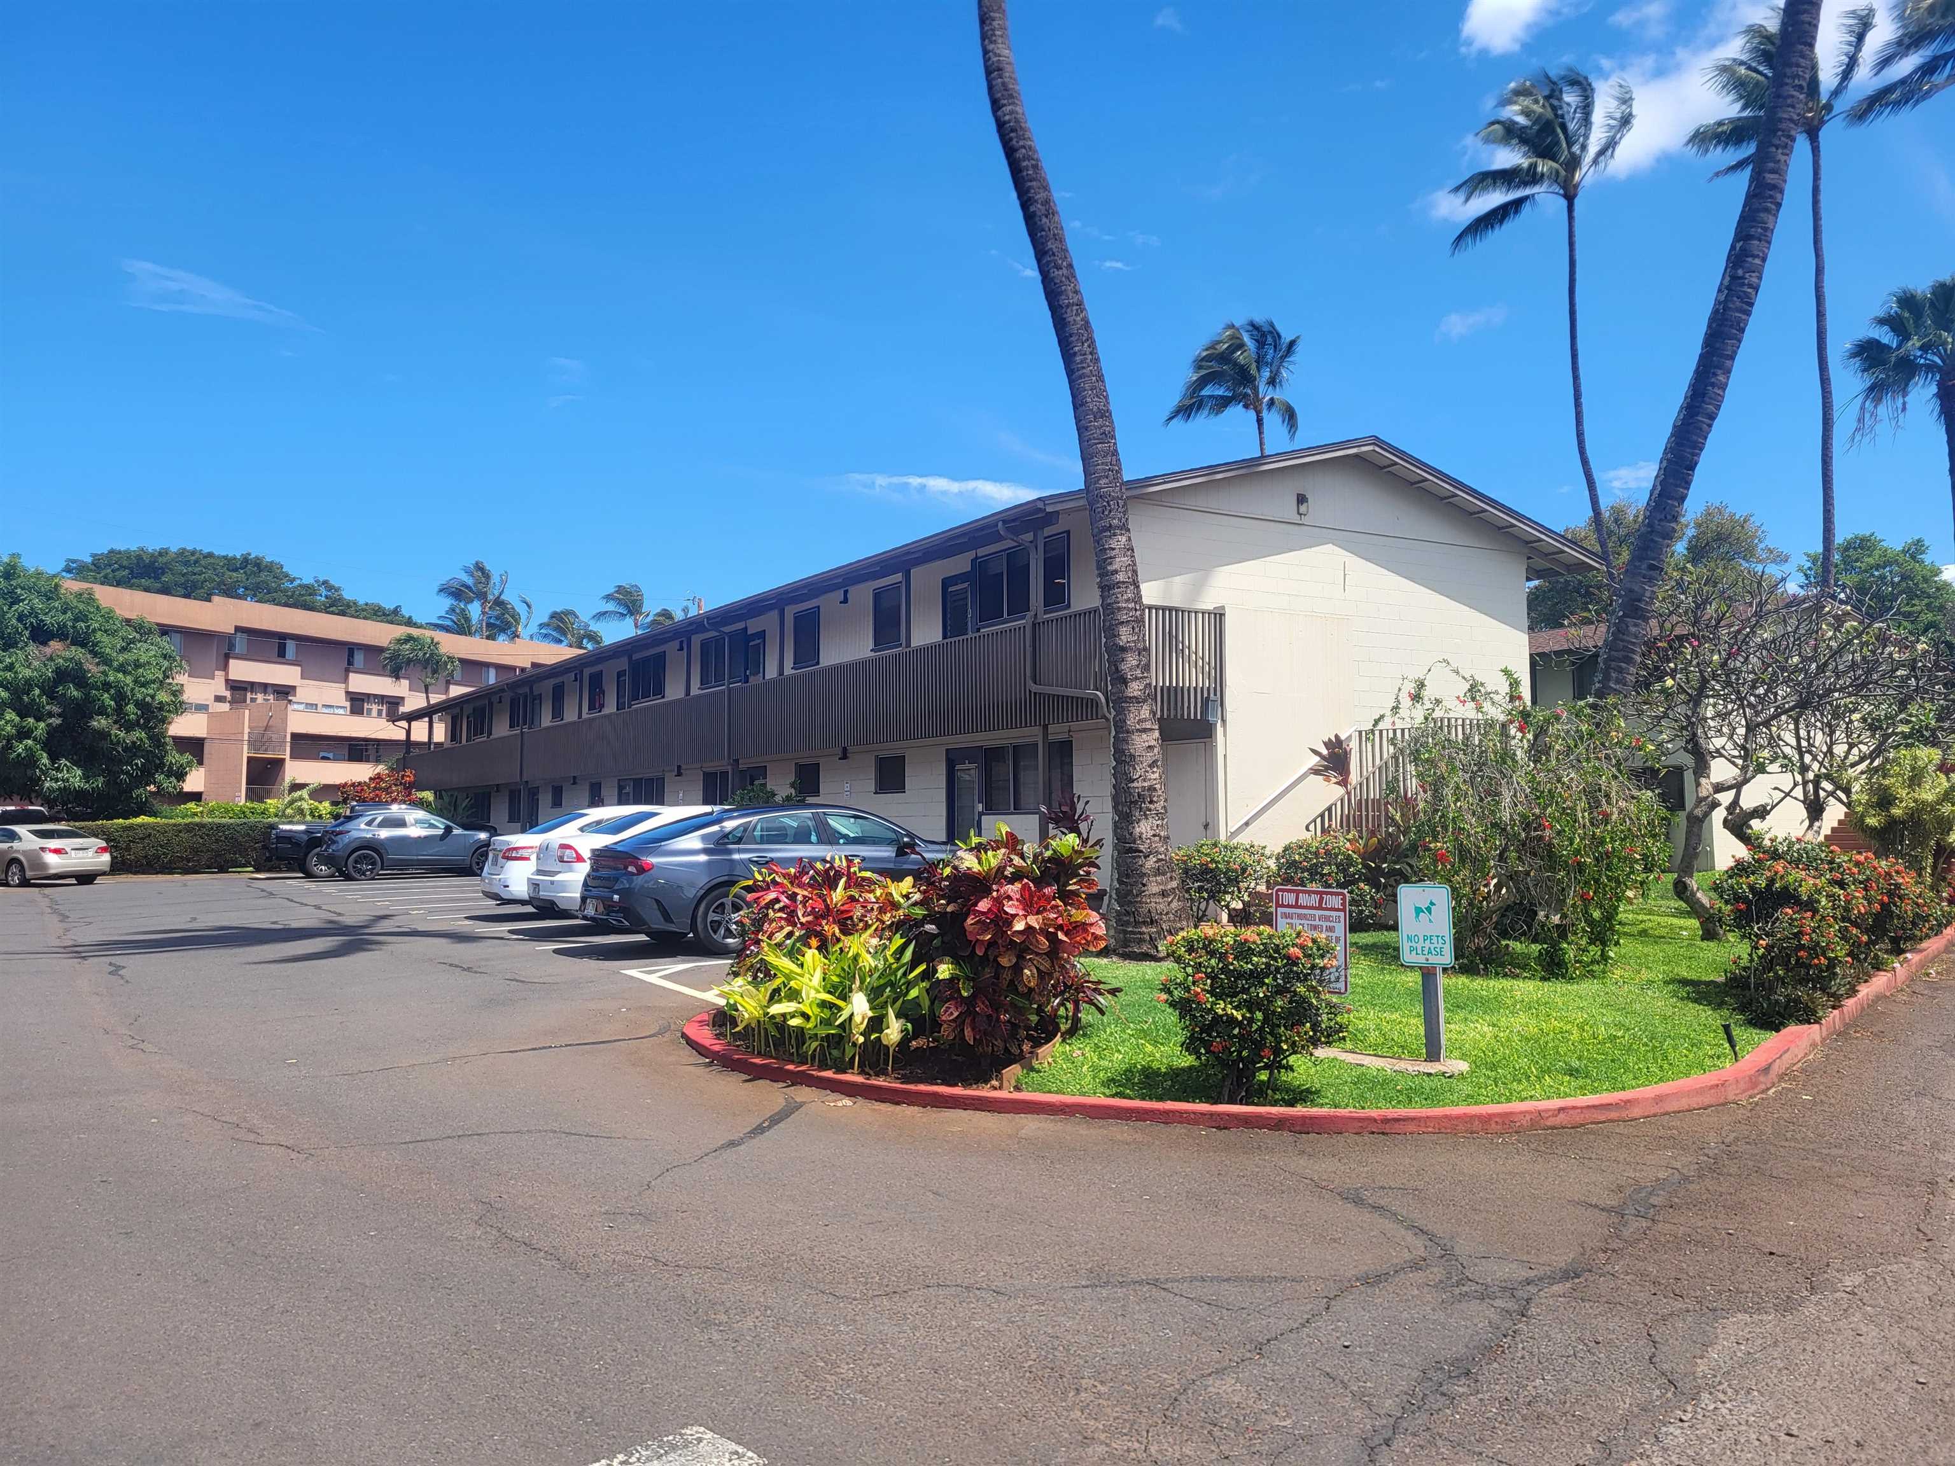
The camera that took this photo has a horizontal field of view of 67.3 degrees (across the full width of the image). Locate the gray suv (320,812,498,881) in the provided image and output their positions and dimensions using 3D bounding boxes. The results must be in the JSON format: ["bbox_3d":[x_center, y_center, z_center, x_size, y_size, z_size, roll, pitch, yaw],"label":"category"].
[{"bbox_3d":[-13.285,2.643,35.084,4.395,1.575,1.795,0,-3,-31],"label":"gray suv"}]

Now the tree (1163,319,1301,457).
[{"bbox_3d":[9.611,-5.445,54.404,5.000,20.080,5.000,0,-3,0],"label":"tree"}]

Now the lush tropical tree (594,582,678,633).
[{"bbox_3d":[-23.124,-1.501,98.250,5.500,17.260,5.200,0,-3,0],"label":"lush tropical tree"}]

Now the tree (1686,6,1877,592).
[{"bbox_3d":[21.661,-8.390,40.143,5.200,23.765,5.000,-2,-4,29],"label":"tree"}]

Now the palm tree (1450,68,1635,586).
[{"bbox_3d":[15.750,-7.785,41.613,5.300,22.793,5.200,-2,-4,21],"label":"palm tree"}]

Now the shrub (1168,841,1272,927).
[{"bbox_3d":[2.742,1.722,16.355,1.120,1.043,1.100,-1,-3,9],"label":"shrub"}]

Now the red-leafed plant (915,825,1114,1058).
[{"bbox_3d":[0.217,1.216,8.694,1.130,1.330,1.100,0,-3,0],"label":"red-leafed plant"}]

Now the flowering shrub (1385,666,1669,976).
[{"bbox_3d":[4.800,0.748,12.800,2.400,2.559,2.300,-2,-4,20],"label":"flowering shrub"}]

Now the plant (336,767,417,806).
[{"bbox_3d":[-17.980,2.517,43.928,2.450,2.980,2.300,0,-3,0],"label":"plant"}]

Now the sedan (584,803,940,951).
[{"bbox_3d":[-1.854,1.511,16.158,4.905,1.445,1.860,0,-3,-33],"label":"sedan"}]

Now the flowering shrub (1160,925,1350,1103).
[{"bbox_3d":[1.337,1.359,7.083,0.900,0.860,0.880,0,-3,0],"label":"flowering shrub"}]

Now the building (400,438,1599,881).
[{"bbox_3d":[-5.079,0.269,36.126,10.300,6.500,40.000,2,-4,-31],"label":"building"}]

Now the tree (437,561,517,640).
[{"bbox_3d":[-33.323,-2.194,97.288,5.200,18.540,5.200,0,-3,0],"label":"tree"}]

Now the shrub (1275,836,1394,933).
[{"bbox_3d":[4.196,1.797,17.425,1.400,1.180,1.350,0,-3,0],"label":"shrub"}]

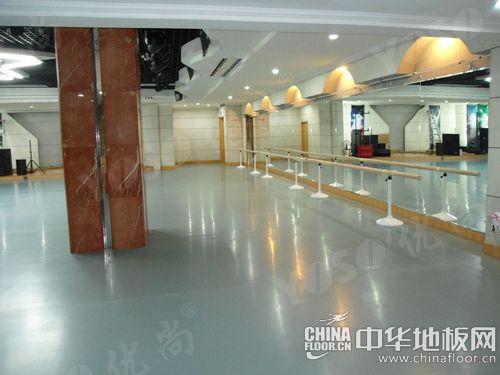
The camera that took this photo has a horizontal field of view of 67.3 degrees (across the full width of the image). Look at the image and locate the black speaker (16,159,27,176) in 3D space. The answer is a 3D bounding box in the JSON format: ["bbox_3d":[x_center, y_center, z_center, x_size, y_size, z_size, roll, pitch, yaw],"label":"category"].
[{"bbox_3d":[-8.832,-0.768,14.491,0.330,0.610,0.320,-6,9,-28],"label":"black speaker"}]

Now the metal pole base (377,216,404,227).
[{"bbox_3d":[2.344,0.539,6.266,0.430,0.100,0.430,-3,8,-12],"label":"metal pole base"}]

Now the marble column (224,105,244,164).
[{"bbox_3d":[-0.828,-2.656,19.038,0.920,3.030,0.700,-3,8,-12],"label":"marble column"}]

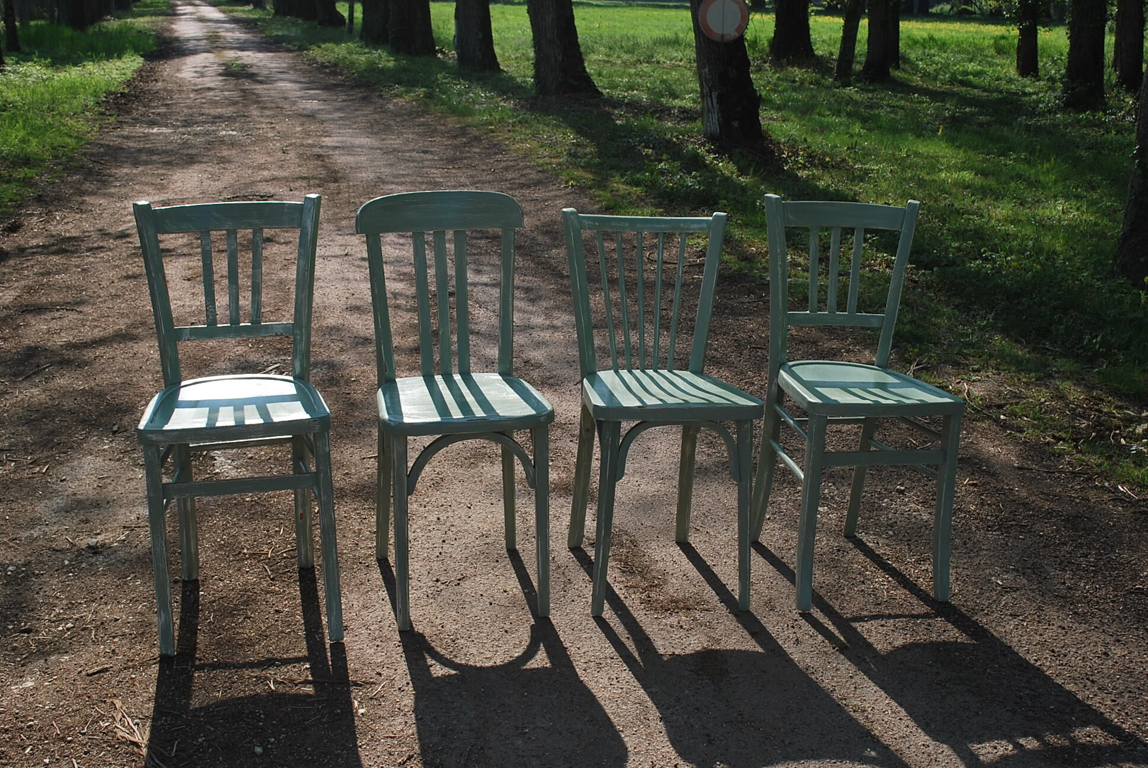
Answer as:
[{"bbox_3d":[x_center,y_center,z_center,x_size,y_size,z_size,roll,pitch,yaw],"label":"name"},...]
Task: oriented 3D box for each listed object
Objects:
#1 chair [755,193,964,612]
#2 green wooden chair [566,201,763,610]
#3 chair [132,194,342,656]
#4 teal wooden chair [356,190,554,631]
[{"bbox_3d":[0.630,0.020,3.181,0.380,0.867,0.473,-2,14,-12],"label":"chair"},{"bbox_3d":[0.181,0.044,3.138,0.385,0.836,0.489,-1,13,-10],"label":"green wooden chair"},{"bbox_3d":[-0.701,0.065,2.913,0.395,0.866,0.480,-2,14,-13],"label":"chair"},{"bbox_3d":[-0.255,0.036,3.053,0.380,0.875,0.474,-2,14,-13],"label":"teal wooden chair"}]

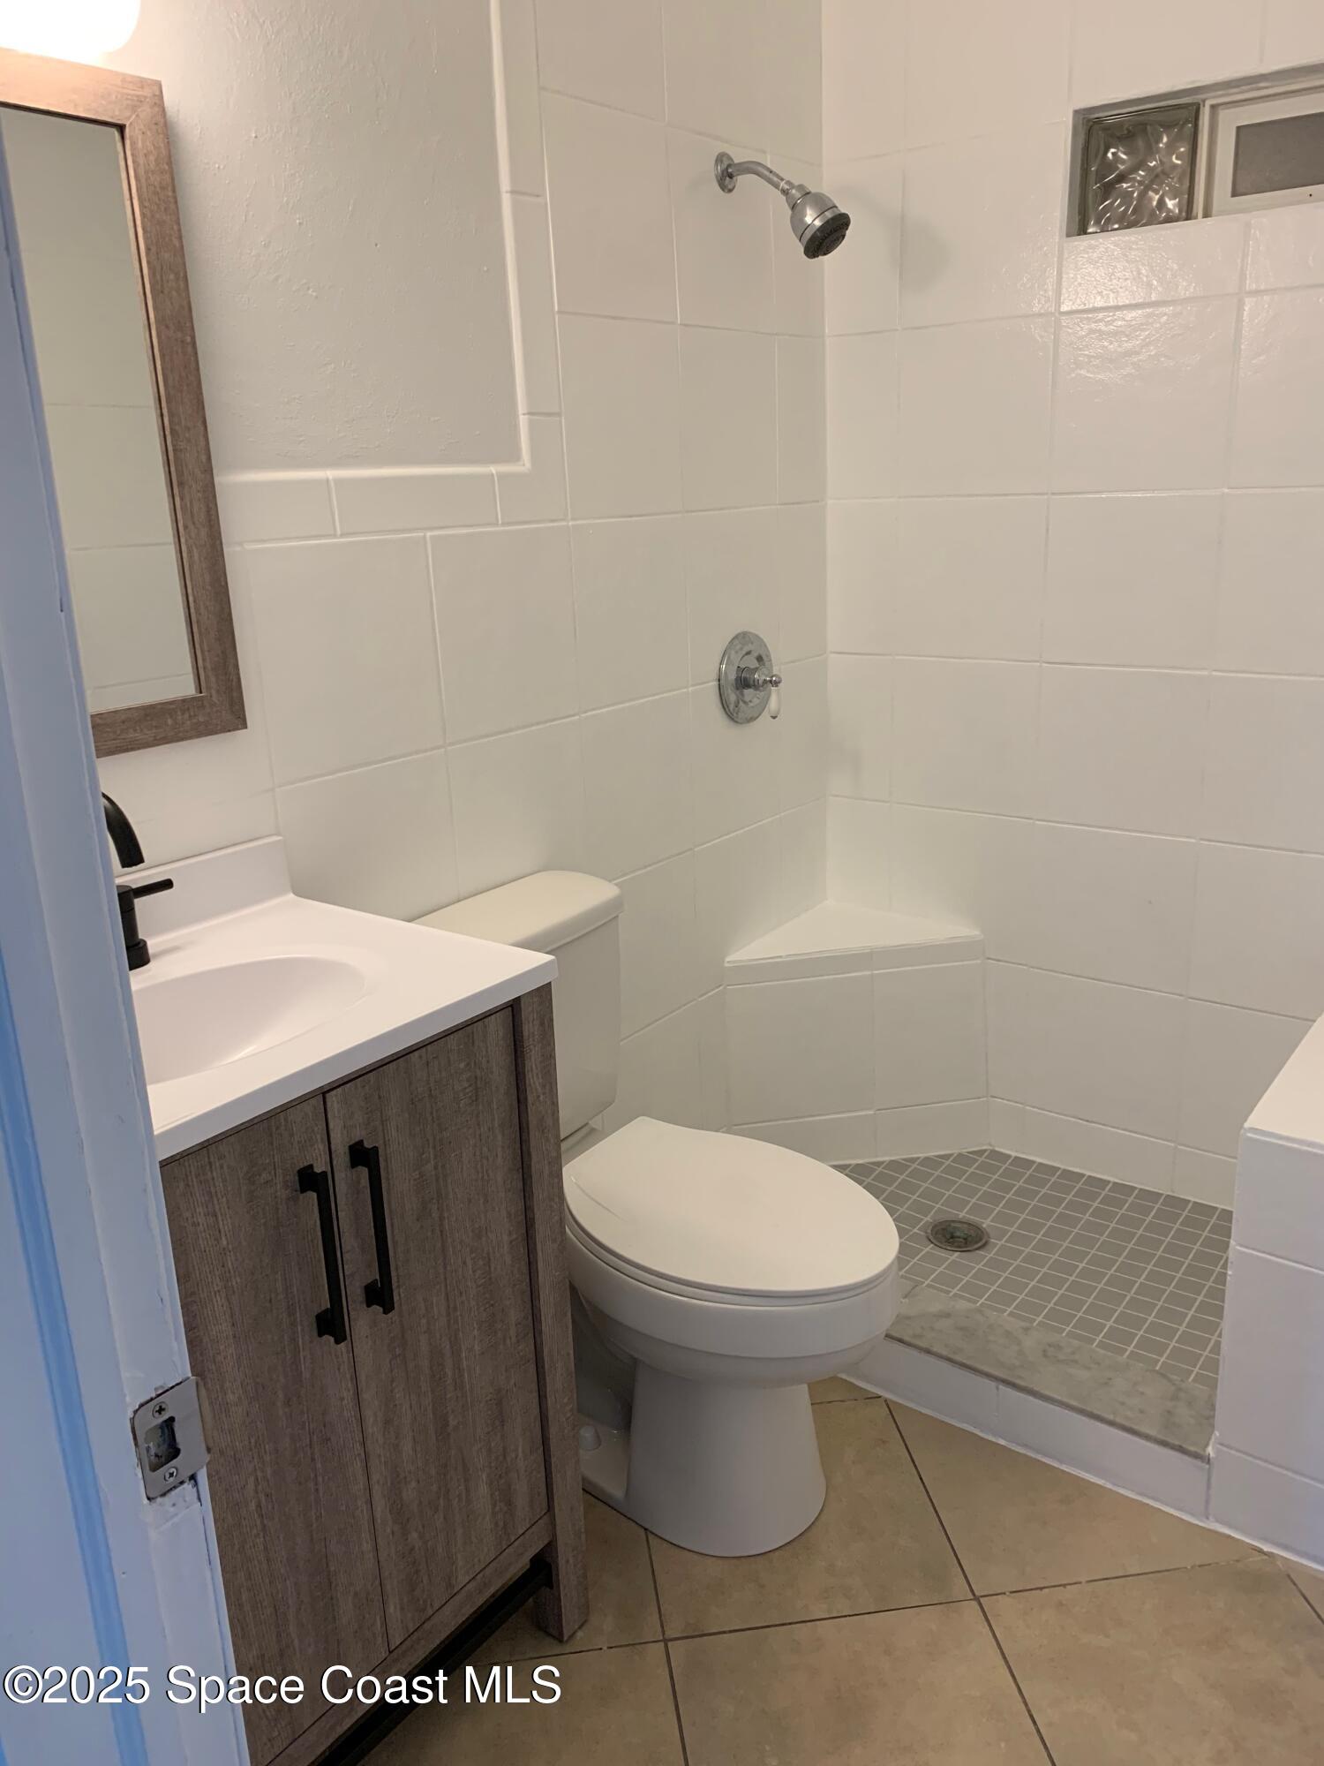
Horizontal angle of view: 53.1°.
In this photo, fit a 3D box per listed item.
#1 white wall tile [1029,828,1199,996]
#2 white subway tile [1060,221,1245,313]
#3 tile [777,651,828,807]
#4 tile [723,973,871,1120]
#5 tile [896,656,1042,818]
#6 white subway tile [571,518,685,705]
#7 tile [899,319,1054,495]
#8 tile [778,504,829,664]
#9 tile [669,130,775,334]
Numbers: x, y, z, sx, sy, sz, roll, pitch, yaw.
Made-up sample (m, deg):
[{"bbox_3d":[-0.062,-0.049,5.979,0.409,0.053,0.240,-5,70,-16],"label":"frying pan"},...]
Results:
[{"bbox_3d":[0.853,0.046,2.519,0.304,0.300,0.010,10,21,36],"label":"white wall tile"},{"bbox_3d":[0.817,-1.031,2.222,0.305,0.113,0.010,10,21,36],"label":"white subway tile"},{"bbox_3d":[0.292,-0.310,2.746,0.010,0.302,0.183,11,21,37],"label":"tile"},{"bbox_3d":[0.286,0.342,2.719,0.307,0.311,0.010,-5,17,-8],"label":"tile"},{"bbox_3d":[0.603,-0.288,2.630,0.305,0.302,0.010,11,21,37],"label":"tile"},{"bbox_3d":[-0.051,-0.458,2.234,0.010,0.302,0.297,10,21,36],"label":"white subway tile"},{"bbox_3d":[0.566,-0.852,2.400,0.294,0.295,0.010,10,21,36],"label":"tile"},{"bbox_3d":[0.278,-0.596,2.638,0.010,0.302,0.181,10,21,36],"label":"tile"},{"bbox_3d":[0.104,-1.098,2.251,0.010,0.295,0.294,10,21,36],"label":"tile"}]

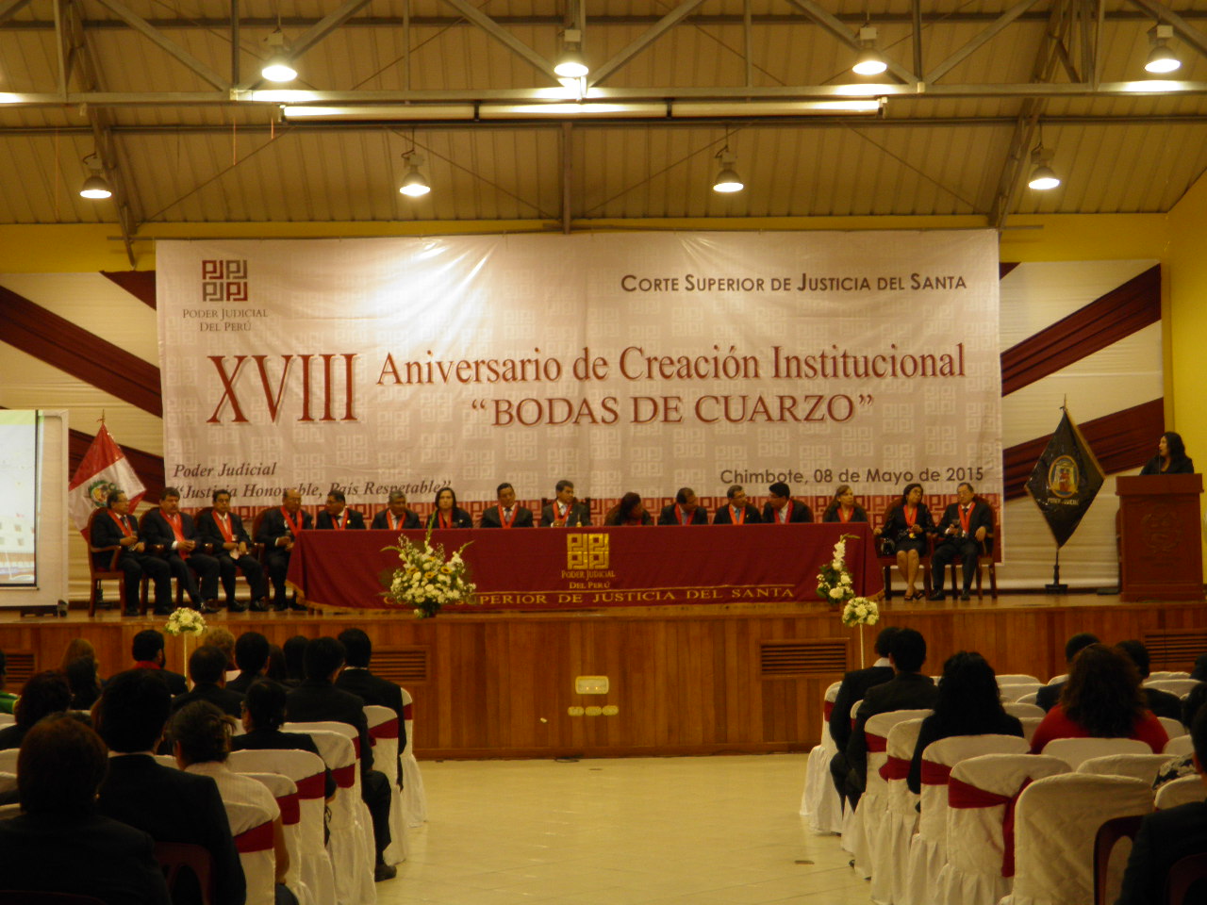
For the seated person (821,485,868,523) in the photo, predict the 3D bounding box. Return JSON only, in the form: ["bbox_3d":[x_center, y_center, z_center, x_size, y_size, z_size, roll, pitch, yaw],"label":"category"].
[{"bbox_3d":[2.436,0.919,21.730,0.490,1.210,0.750,-1,-3,0],"label":"seated person"}]

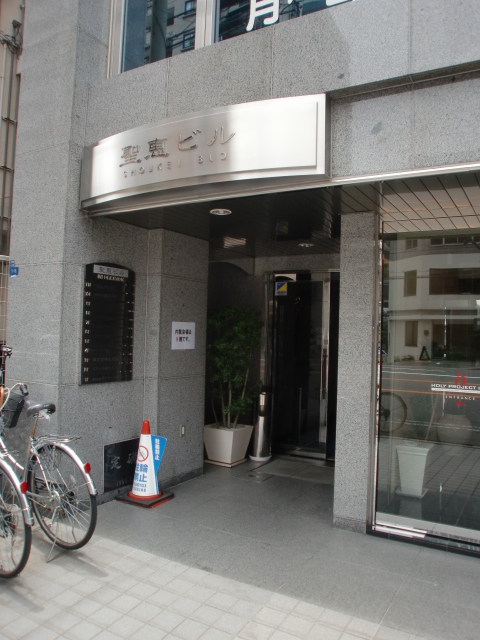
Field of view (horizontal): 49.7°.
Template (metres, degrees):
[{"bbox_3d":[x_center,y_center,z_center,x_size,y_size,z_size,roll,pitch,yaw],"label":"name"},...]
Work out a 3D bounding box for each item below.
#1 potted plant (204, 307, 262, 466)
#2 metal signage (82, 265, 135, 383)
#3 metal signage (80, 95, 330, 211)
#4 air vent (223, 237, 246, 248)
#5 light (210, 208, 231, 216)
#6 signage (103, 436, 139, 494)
[{"bbox_3d":[-0.097,0.762,6.111,0.680,1.815,0.680,1,-2,31],"label":"potted plant"},{"bbox_3d":[-1.106,0.028,4.460,0.035,1.025,0.581,1,-2,31],"label":"metal signage"},{"bbox_3d":[-0.416,-1.169,3.754,2.183,0.503,0.319,1,-2,31],"label":"metal signage"},{"bbox_3d":[-0.055,-0.846,5.648,0.240,0.050,0.400,2,-1,0],"label":"air vent"},{"bbox_3d":[-0.150,-0.859,4.112,0.175,0.050,0.175,2,-2,0],"label":"light"},{"bbox_3d":[-1.039,1.291,4.611,0.025,0.407,0.441,1,-2,31],"label":"signage"}]

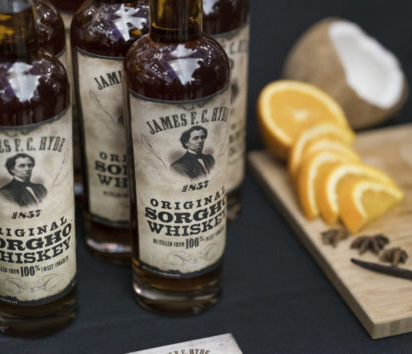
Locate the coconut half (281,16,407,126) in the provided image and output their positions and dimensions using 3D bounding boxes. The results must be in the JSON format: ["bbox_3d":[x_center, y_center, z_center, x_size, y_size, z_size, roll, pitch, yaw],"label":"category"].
[{"bbox_3d":[0.122,-0.089,1.179,0.107,0.079,0.107,48,39,-3],"label":"coconut half"}]

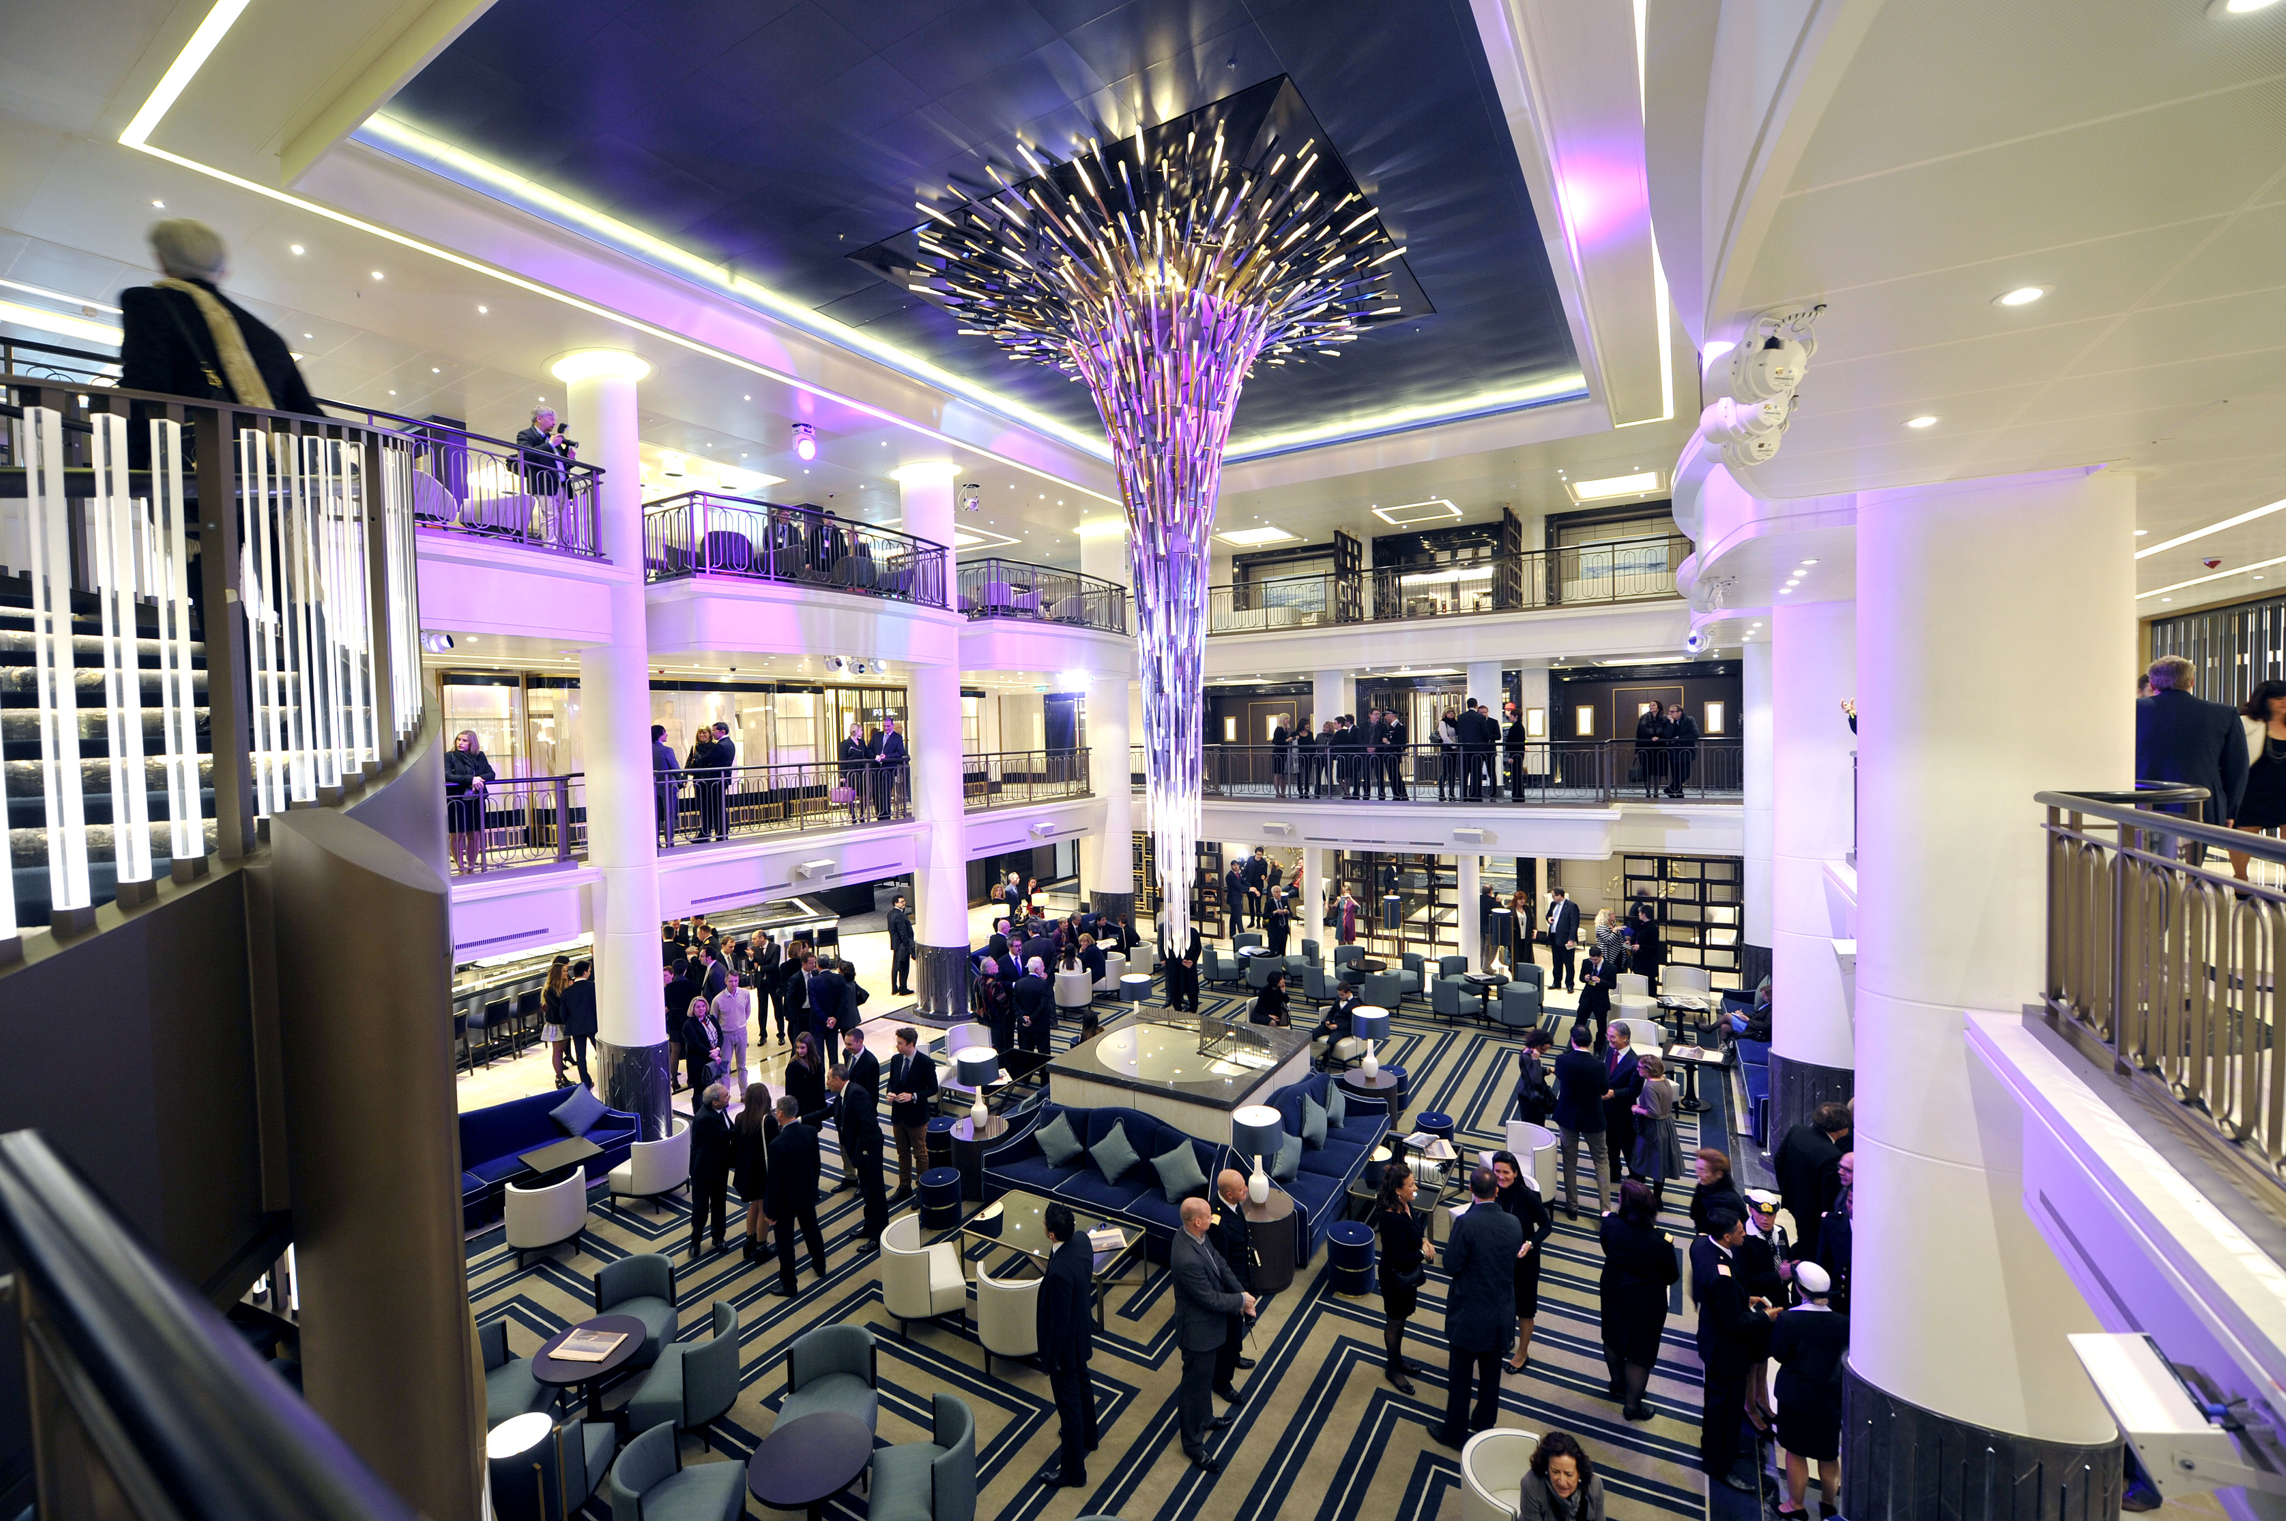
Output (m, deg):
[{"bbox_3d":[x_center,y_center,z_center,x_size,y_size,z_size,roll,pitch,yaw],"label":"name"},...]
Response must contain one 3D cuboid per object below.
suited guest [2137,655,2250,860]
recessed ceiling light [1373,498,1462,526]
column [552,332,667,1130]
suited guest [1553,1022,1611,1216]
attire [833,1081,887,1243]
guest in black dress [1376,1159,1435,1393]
[{"bbox_3d":[6.389,0.229,5.520,0.340,1.780,0.560,-3,3,-44],"label":"suited guest"},{"bbox_3d":[6.379,-5.743,20.511,1.630,0.080,1.550,0,2,32],"label":"recessed ceiling light"},{"bbox_3d":[-6.265,-0.075,10.761,1.050,9.250,0.650,0,2,32],"label":"column"},{"bbox_3d":[4.274,3.487,8.566,0.550,1.840,0.420,-1,2,19],"label":"suited guest"},{"bbox_3d":[-2.694,3.796,8.406,0.620,1.500,0.500,-3,2,-30],"label":"attire"},{"bbox_3d":[1.992,3.925,6.799,0.380,1.690,0.460,0,2,30],"label":"guest in black dress"}]

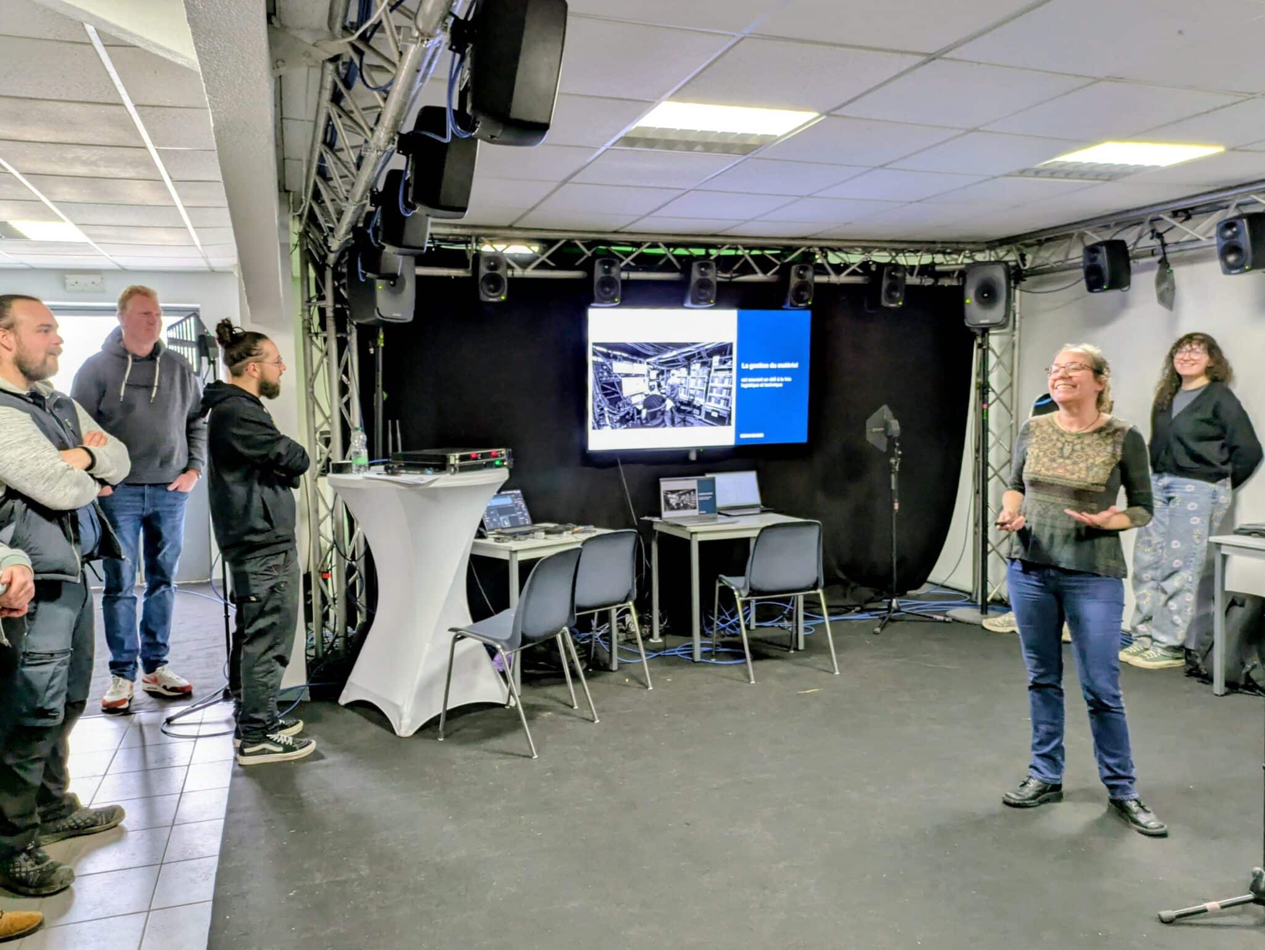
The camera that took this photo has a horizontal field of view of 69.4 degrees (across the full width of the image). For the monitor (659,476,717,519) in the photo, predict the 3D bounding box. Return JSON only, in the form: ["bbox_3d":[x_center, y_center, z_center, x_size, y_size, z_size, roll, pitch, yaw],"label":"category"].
[{"bbox_3d":[0.340,0.142,5.549,0.355,0.245,0.030,-3,-3,-19],"label":"monitor"}]

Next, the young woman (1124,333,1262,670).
[{"bbox_3d":[3.008,0.141,4.911,0.520,1.720,0.400,4,7,43],"label":"young woman"}]

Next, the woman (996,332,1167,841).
[{"bbox_3d":[1.539,0.378,3.128,0.520,1.620,0.430,3,6,37],"label":"woman"}]

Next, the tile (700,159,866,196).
[{"bbox_3d":[0.652,-1.315,4.016,0.600,0.025,0.600,-3,5,-19],"label":"tile"}]

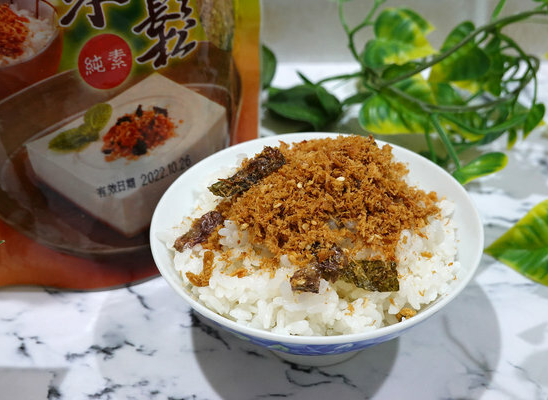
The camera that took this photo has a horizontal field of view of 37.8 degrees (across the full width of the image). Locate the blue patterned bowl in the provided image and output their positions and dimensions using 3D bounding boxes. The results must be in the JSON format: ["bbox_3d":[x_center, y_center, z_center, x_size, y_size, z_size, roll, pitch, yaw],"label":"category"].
[{"bbox_3d":[0.015,0.029,0.299,0.116,0.055,0.116,-2,37,1],"label":"blue patterned bowl"}]

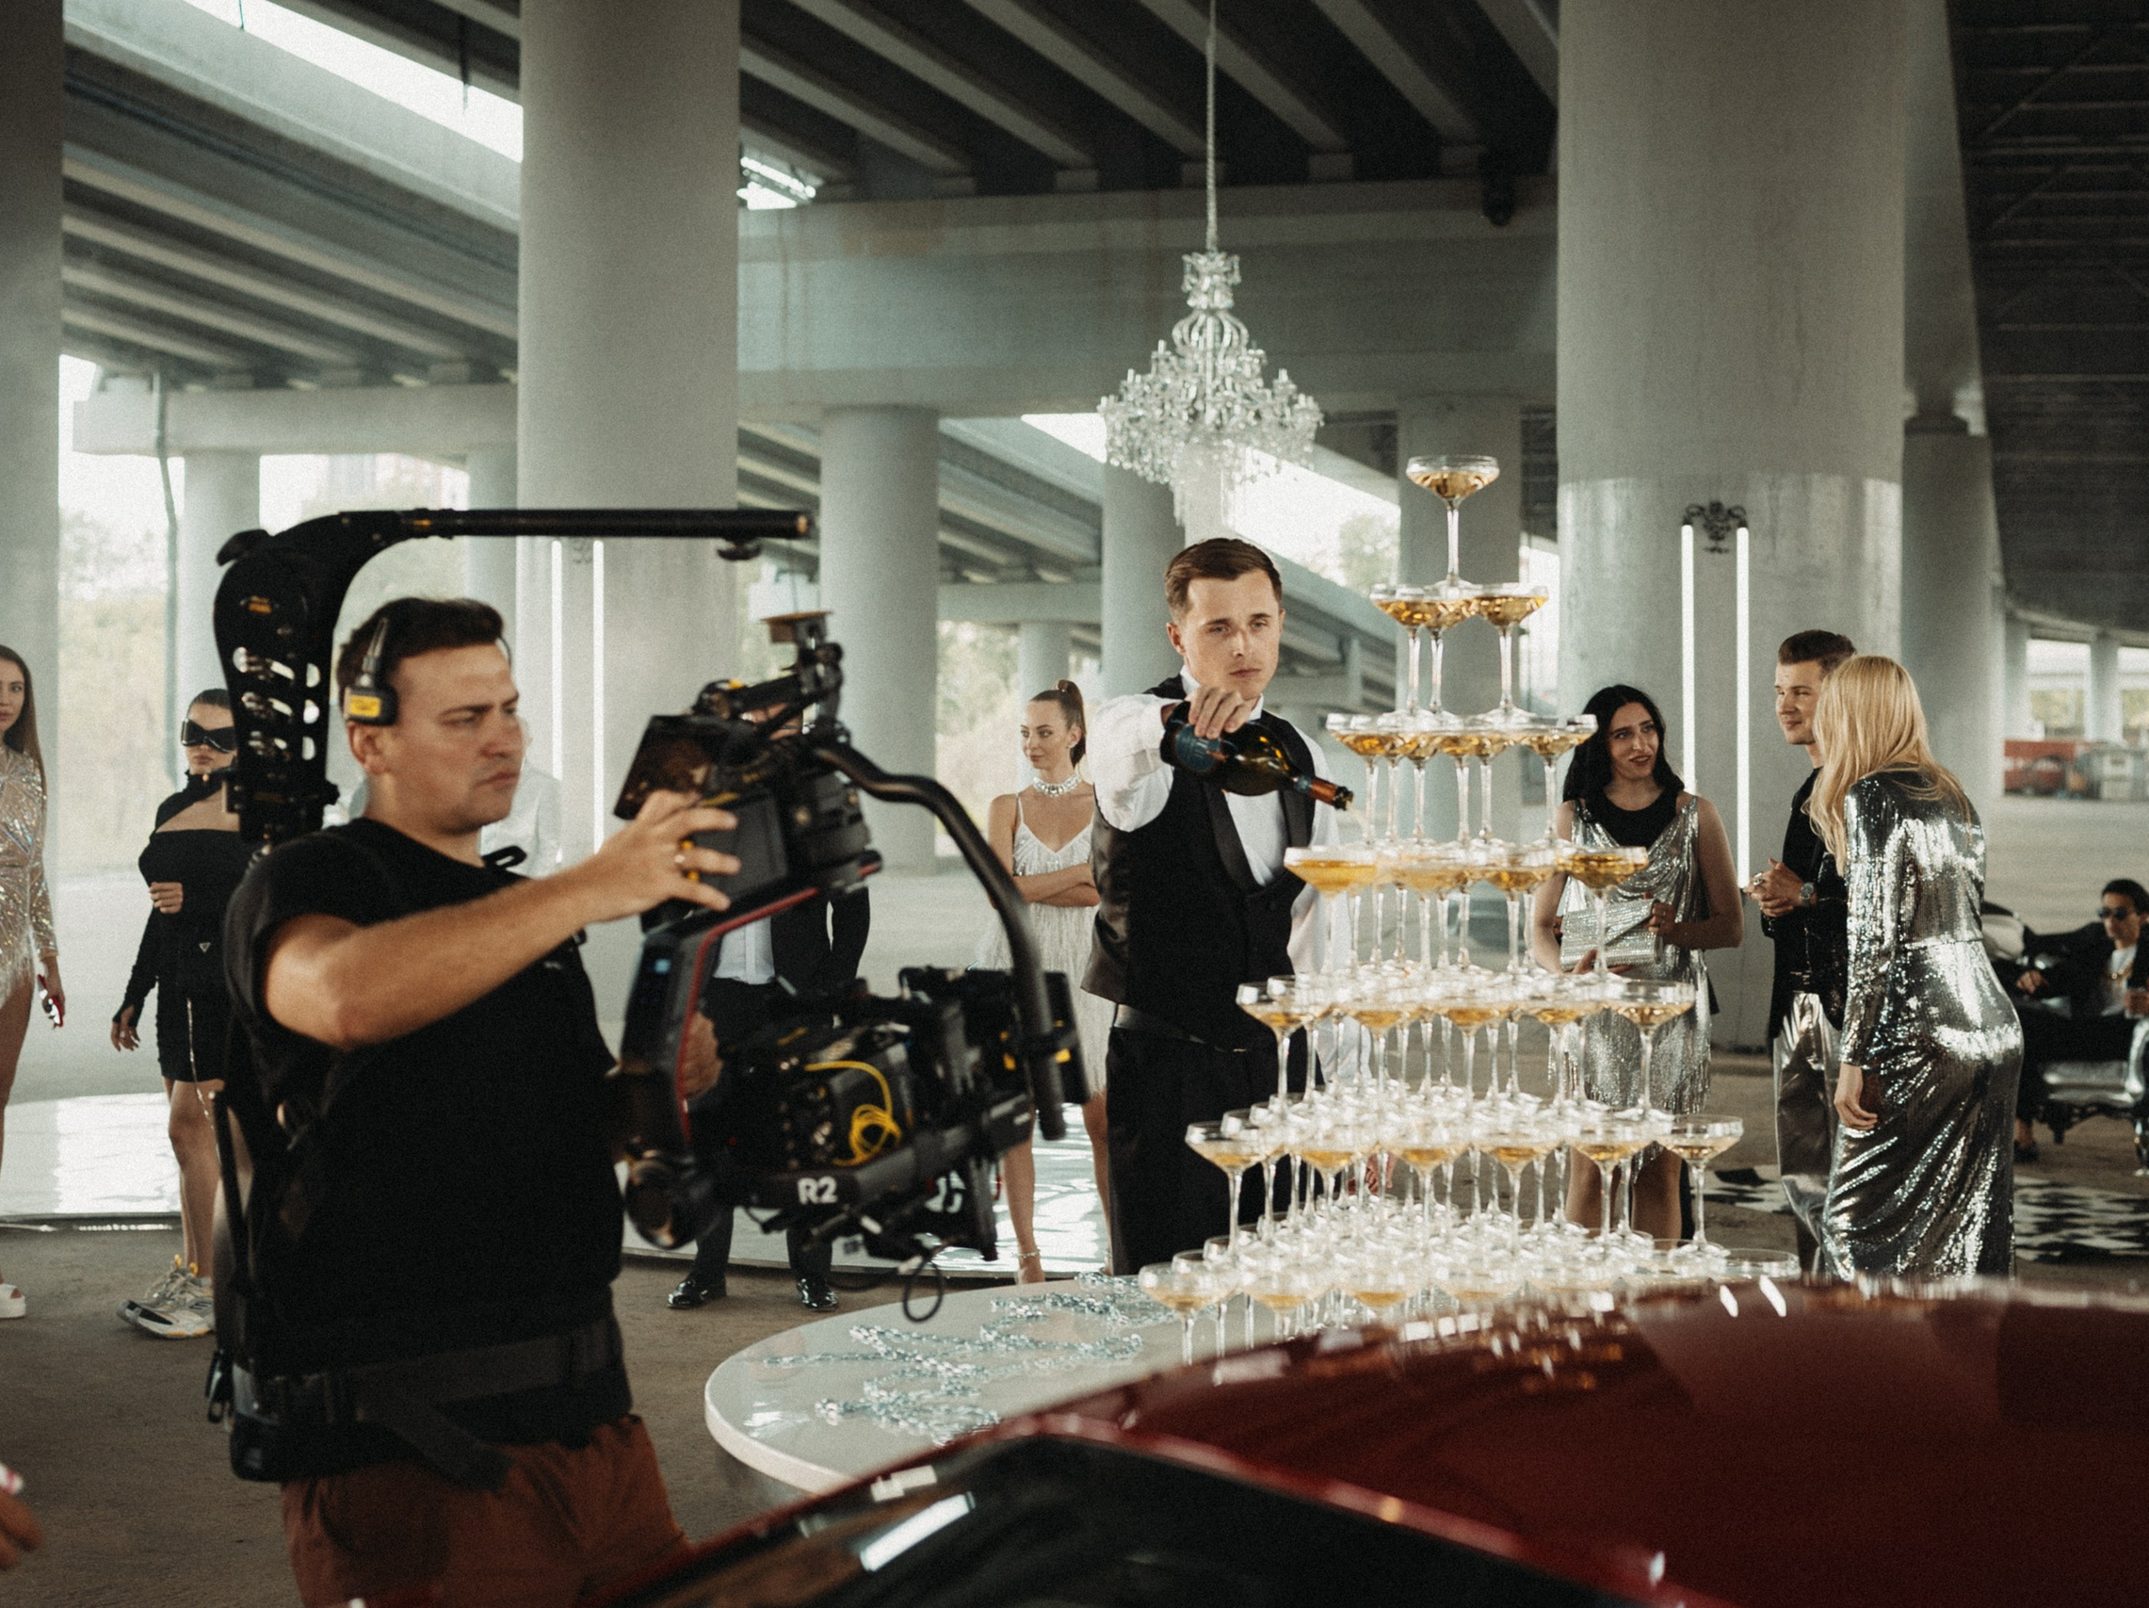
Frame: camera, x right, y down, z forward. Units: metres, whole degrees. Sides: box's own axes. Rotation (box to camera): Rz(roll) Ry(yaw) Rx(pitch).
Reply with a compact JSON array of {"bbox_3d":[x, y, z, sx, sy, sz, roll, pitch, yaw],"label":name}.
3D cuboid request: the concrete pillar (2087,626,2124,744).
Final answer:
[{"bbox_3d":[38.517,-3.443,100.000,1.231,5.973,1.231,0,1,0],"label":"concrete pillar"}]

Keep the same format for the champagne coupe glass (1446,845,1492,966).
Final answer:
[{"bbox_3d":[0.475,0.124,3.250,0.107,0.151,0.107,0,1,0],"label":"champagne coupe glass"}]

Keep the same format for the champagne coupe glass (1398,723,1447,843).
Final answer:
[{"bbox_3d":[0.423,-0.024,3.268,0.107,0.151,0.107,0,1,0],"label":"champagne coupe glass"}]

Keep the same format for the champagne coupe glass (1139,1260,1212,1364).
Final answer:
[{"bbox_3d":[0.132,0.612,3.089,0.113,0.162,0.113,0,1,0],"label":"champagne coupe glass"}]

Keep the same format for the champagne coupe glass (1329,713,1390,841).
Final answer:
[{"bbox_3d":[0.339,-0.022,3.047,0.105,0.150,0.105,0,0,0],"label":"champagne coupe glass"}]

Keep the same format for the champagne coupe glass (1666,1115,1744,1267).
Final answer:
[{"bbox_3d":[0.710,0.439,3.044,0.107,0.151,0.107,0,1,0],"label":"champagne coupe glass"}]

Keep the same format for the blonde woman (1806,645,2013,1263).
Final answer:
[{"bbox_3d":[1.854,0.562,5.904,0.450,1.760,0.440,1,1,38],"label":"blonde woman"}]

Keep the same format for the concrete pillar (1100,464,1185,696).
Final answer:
[{"bbox_3d":[1.560,-3.688,59.976,1.900,9.500,1.900,0,0,0],"label":"concrete pillar"}]

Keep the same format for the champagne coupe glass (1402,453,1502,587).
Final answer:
[{"bbox_3d":[0.443,-0.331,3.136,0.107,0.151,0.107,0,1,0],"label":"champagne coupe glass"}]

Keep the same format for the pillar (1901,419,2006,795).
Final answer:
[{"bbox_3d":[15.148,-2.602,46.982,1.950,7.700,1.950,0,0,0],"label":"pillar"}]

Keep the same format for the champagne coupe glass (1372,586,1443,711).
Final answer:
[{"bbox_3d":[0.392,-0.173,3.082,0.105,0.150,0.105,0,0,0],"label":"champagne coupe glass"}]

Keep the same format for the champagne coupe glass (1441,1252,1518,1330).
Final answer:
[{"bbox_3d":[0.445,0.582,2.962,0.106,0.153,0.106,0,1,0],"label":"champagne coupe glass"}]

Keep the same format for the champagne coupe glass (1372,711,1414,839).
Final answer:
[{"bbox_3d":[0.400,-0.031,3.347,0.113,0.162,0.113,0,1,0],"label":"champagne coupe glass"}]

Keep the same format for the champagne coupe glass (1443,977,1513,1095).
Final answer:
[{"bbox_3d":[0.444,0.282,3.003,0.105,0.150,0.105,0,0,0],"label":"champagne coupe glass"}]

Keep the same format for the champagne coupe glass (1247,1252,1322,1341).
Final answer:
[{"bbox_3d":[0.227,0.573,2.918,0.105,0.150,0.105,0,0,0],"label":"champagne coupe glass"}]

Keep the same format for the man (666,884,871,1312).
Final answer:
[{"bbox_3d":[-0.860,0.493,7.600,0.570,1.830,0.360,0,1,9],"label":"man"}]

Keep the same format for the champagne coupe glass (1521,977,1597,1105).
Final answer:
[{"bbox_3d":[0.552,0.270,3.048,0.107,0.151,0.107,0,1,0],"label":"champagne coupe glass"}]

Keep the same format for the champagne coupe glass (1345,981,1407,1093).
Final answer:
[{"bbox_3d":[0.343,0.279,3.010,0.106,0.153,0.106,0,1,0],"label":"champagne coupe glass"}]

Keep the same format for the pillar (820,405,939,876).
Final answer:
[{"bbox_3d":[-2.438,-2.048,33.500,1.484,5.861,1.484,0,1,0],"label":"pillar"}]

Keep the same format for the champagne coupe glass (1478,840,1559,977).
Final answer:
[{"bbox_3d":[0.530,0.127,3.235,0.113,0.162,0.113,0,1,0],"label":"champagne coupe glass"}]

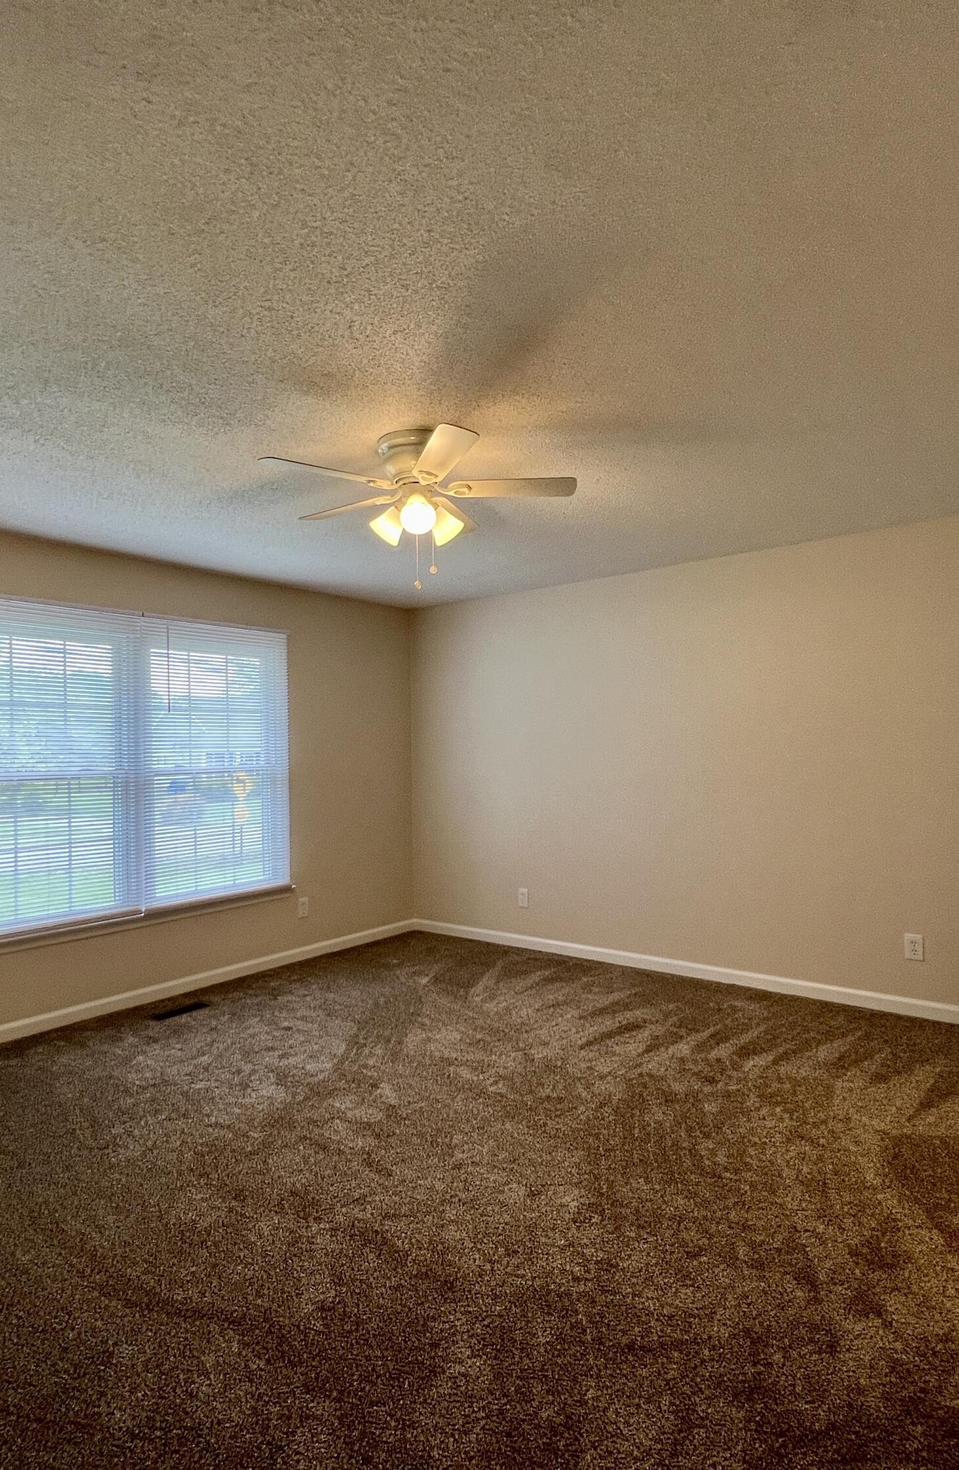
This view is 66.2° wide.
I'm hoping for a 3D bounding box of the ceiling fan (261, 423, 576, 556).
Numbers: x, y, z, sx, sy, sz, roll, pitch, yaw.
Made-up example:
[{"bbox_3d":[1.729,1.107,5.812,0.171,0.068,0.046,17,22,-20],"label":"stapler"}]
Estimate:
[{"bbox_3d":[-0.221,-0.810,2.530,1.080,0.390,1.070,-1,-2,-19],"label":"ceiling fan"}]

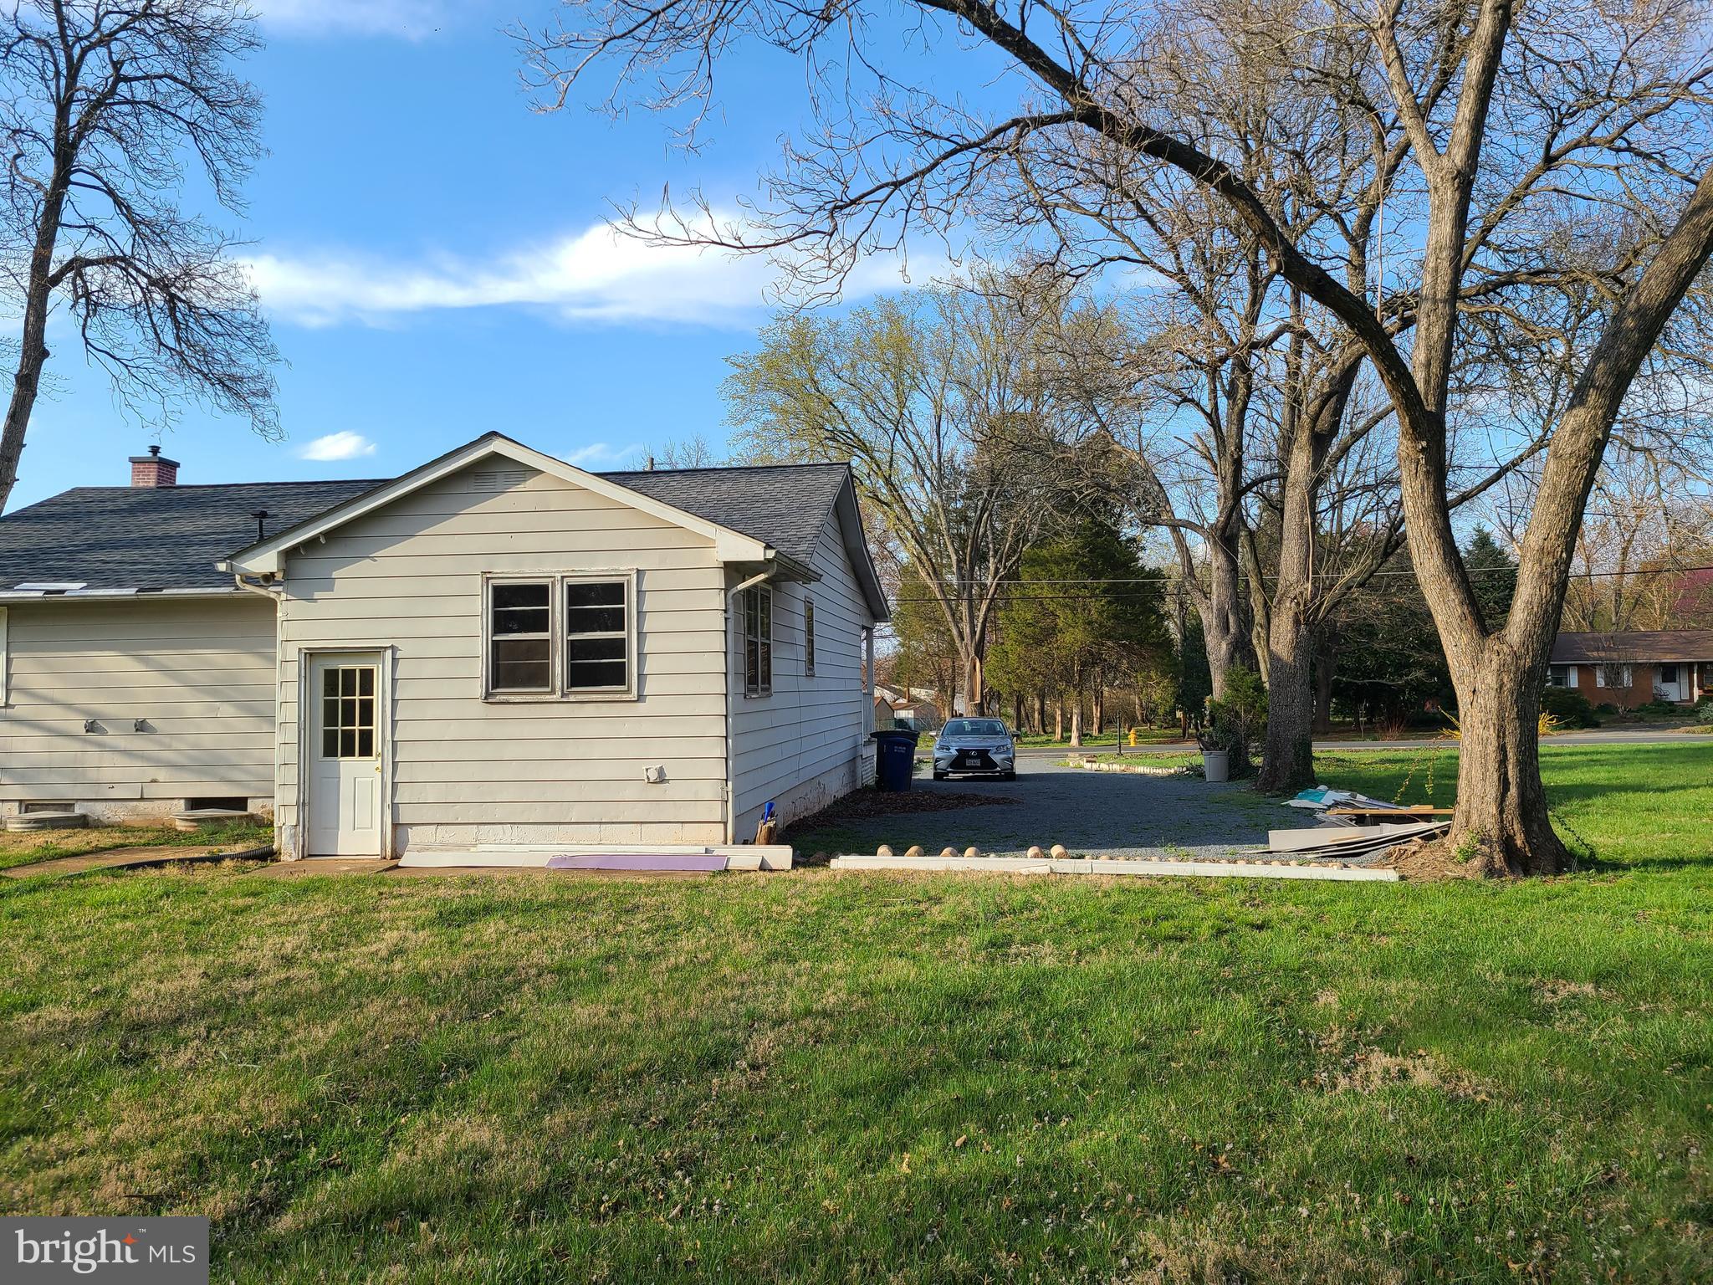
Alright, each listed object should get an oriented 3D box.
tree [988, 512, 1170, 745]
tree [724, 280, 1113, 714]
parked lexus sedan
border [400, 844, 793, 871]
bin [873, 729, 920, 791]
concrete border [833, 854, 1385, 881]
[{"bbox_3d":[9.698,-0.612,56.000,7.800,10.200,7.000,-1,-2,6],"label":"tree"},{"bbox_3d":[2.563,-5.292,53.000,15.800,19.200,14.500,-1,-2,6],"label":"tree"},{"bbox_3d":[2.805,2.443,30.300,1.850,1.450,4.900,-1,-2,6],"label":"parked lexus sedan"},{"bbox_3d":[-2.489,2.038,12.200,3.810,0.210,0.280,-1,-2,6],"label":"border"},{"bbox_3d":[0.736,2.199,24.000,0.860,1.100,0.720,-1,-2,6],"label":"bin"},{"bbox_3d":[2.255,2.050,11.650,5.050,0.120,0.140,0,-2,8],"label":"concrete border"}]

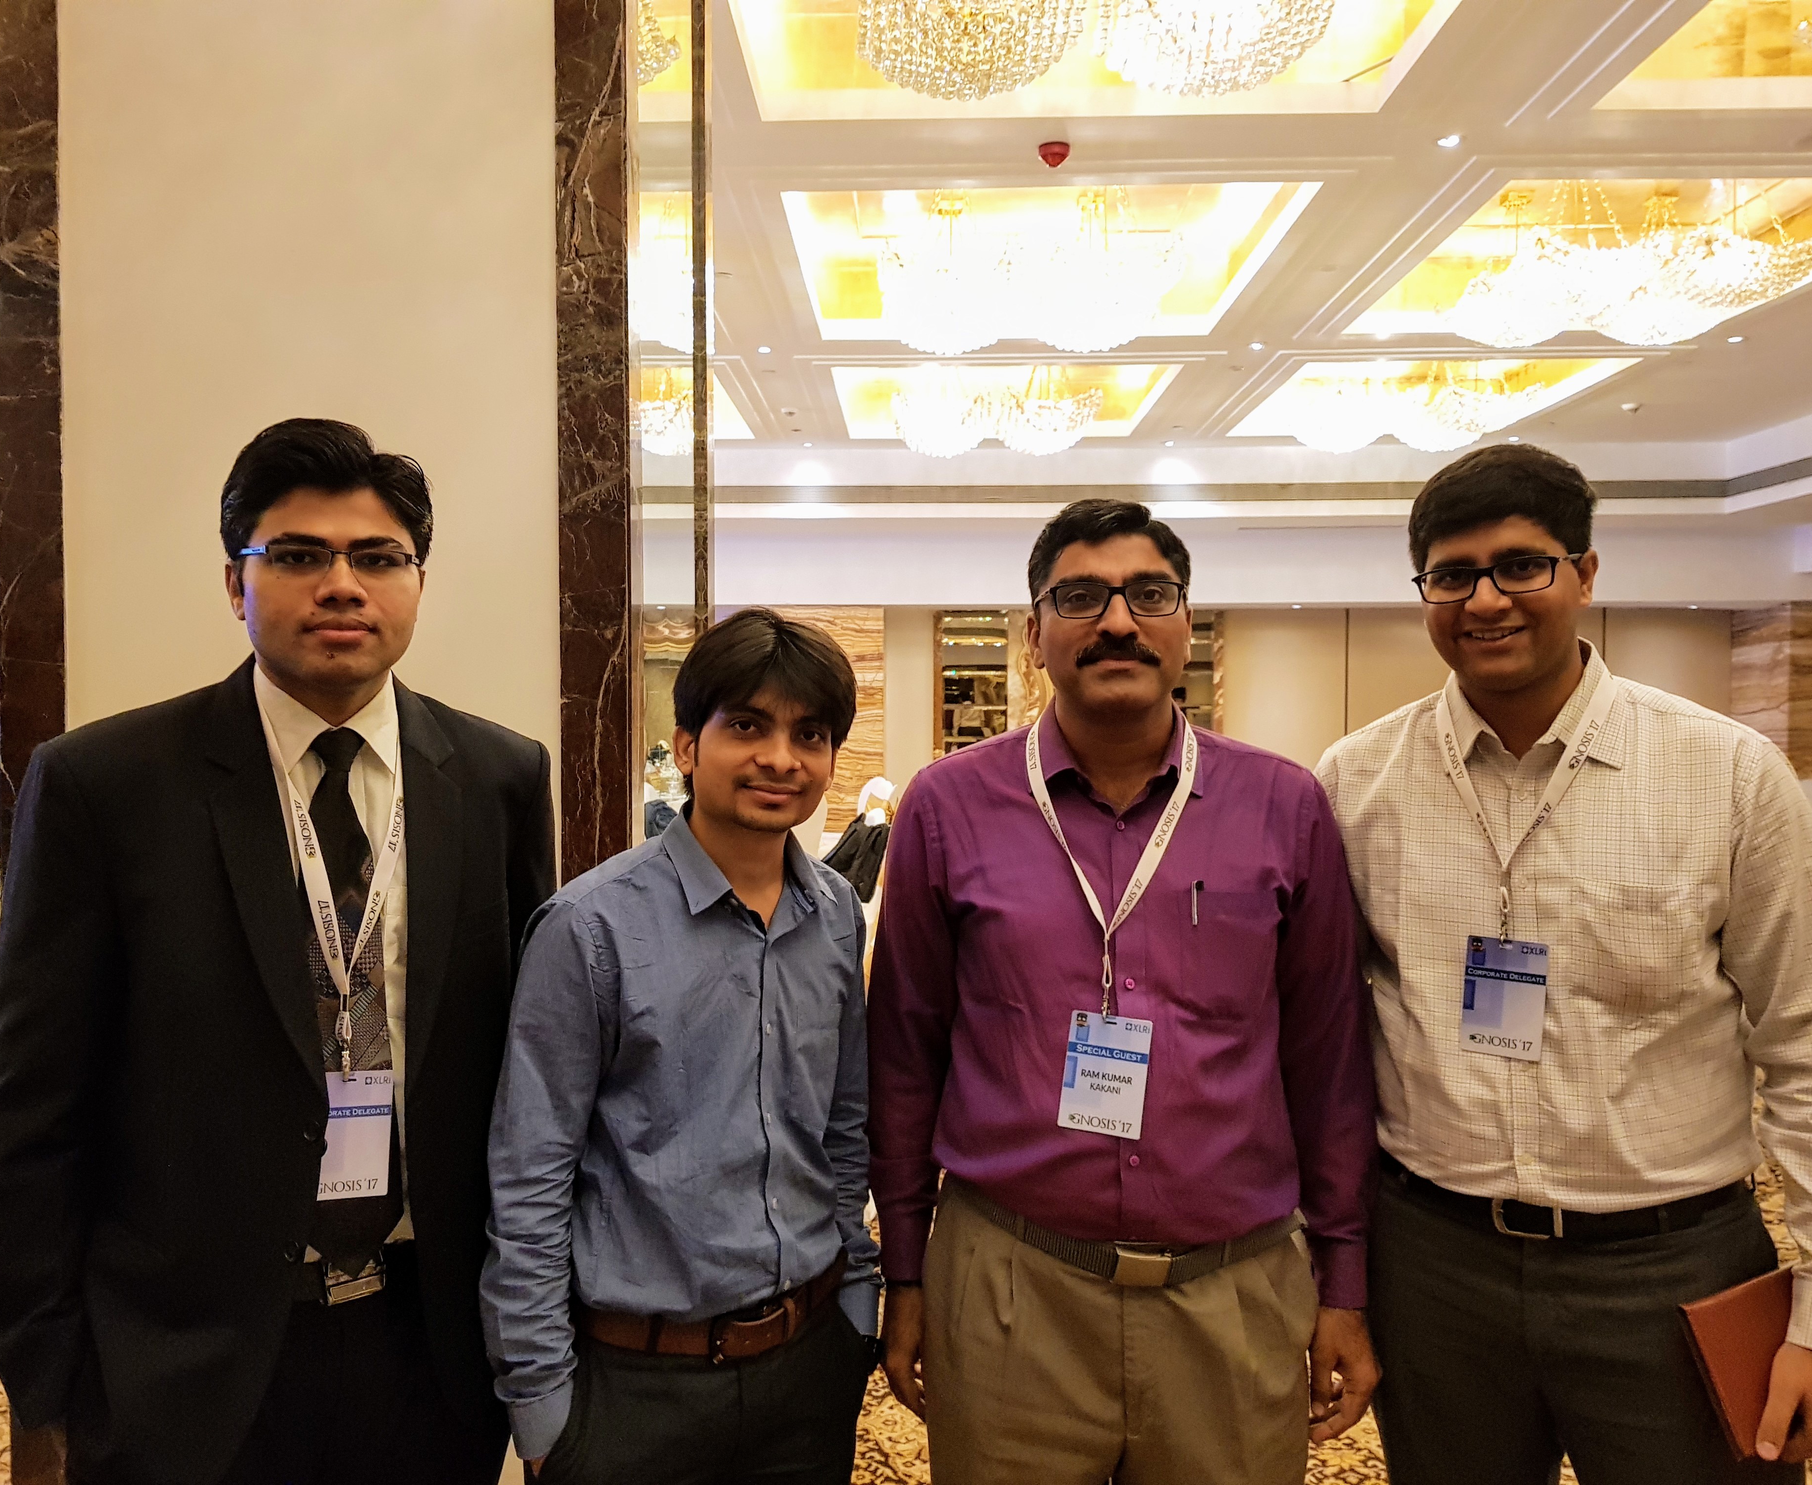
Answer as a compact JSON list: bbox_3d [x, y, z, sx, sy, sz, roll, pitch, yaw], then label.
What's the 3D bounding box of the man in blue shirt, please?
[{"bbox_3d":[-0.214,0.666,1.518,0.440,1.602,0.280,-1,1,-27],"label":"man in blue shirt"}]

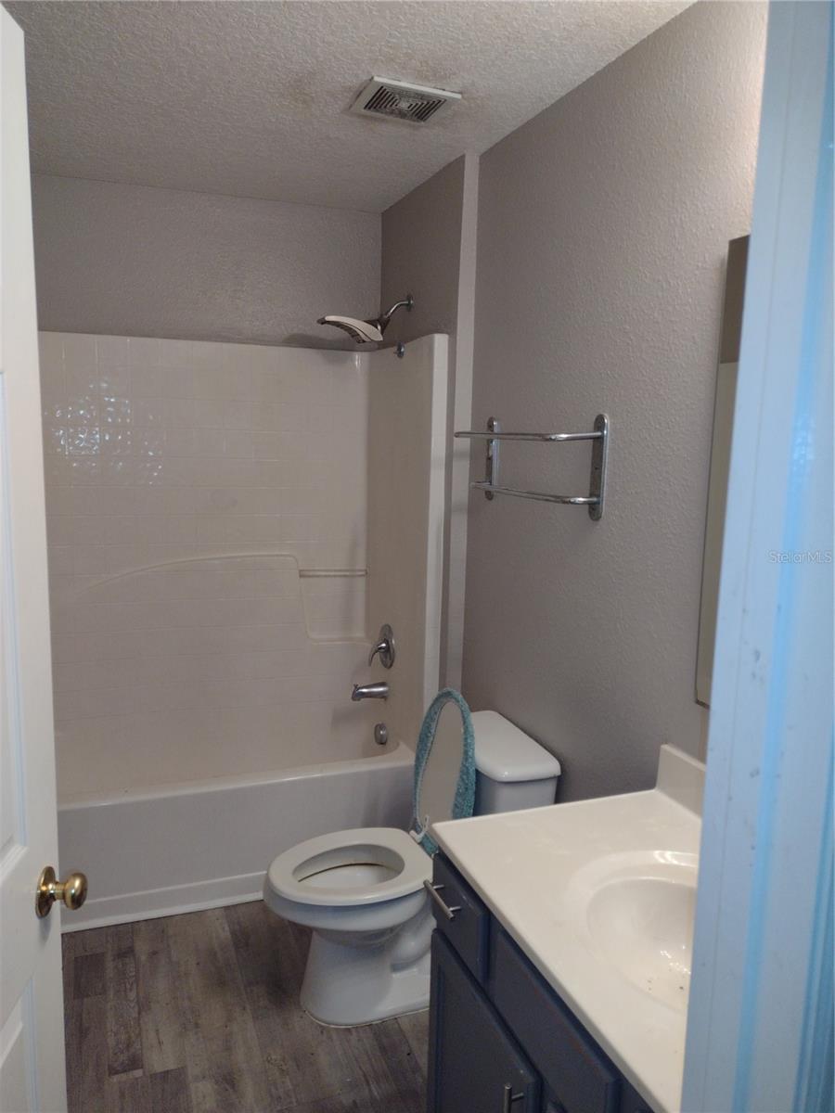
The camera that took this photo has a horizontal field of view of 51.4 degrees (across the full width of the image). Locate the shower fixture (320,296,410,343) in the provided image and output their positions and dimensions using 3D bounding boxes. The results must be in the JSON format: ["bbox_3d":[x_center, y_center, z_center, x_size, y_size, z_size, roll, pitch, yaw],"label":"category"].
[{"bbox_3d":[-0.185,-0.867,3.155,0.350,0.185,0.170,-2,9,-20],"label":"shower fixture"}]

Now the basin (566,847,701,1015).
[{"bbox_3d":[0.475,0.668,1.402,0.430,0.150,0.510,-2,9,-20],"label":"basin"}]

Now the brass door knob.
[{"bbox_3d":[-0.487,0.466,1.206,0.056,0.066,0.066,1,9,-3],"label":"brass door knob"}]

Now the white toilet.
[{"bbox_3d":[-0.044,0.852,2.401,0.770,0.715,0.460,-2,9,-20],"label":"white toilet"}]

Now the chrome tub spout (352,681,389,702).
[{"bbox_3d":[-0.187,0.527,3.361,0.140,0.077,0.065,-2,9,-20],"label":"chrome tub spout"}]

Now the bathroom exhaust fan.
[{"bbox_3d":[-0.038,-1.179,2.258,0.240,0.025,0.235,-2,9,-20],"label":"bathroom exhaust fan"}]

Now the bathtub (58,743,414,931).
[{"bbox_3d":[-0.774,0.878,3.149,1.520,0.400,0.800,-2,9,-20],"label":"bathtub"}]

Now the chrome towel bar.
[{"bbox_3d":[0.285,-0.262,2.397,0.125,0.265,0.650,-2,9,-20],"label":"chrome towel bar"}]

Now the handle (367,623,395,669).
[{"bbox_3d":[-0.151,0.350,3.350,0.075,0.170,0.170,-2,9,-20],"label":"handle"}]

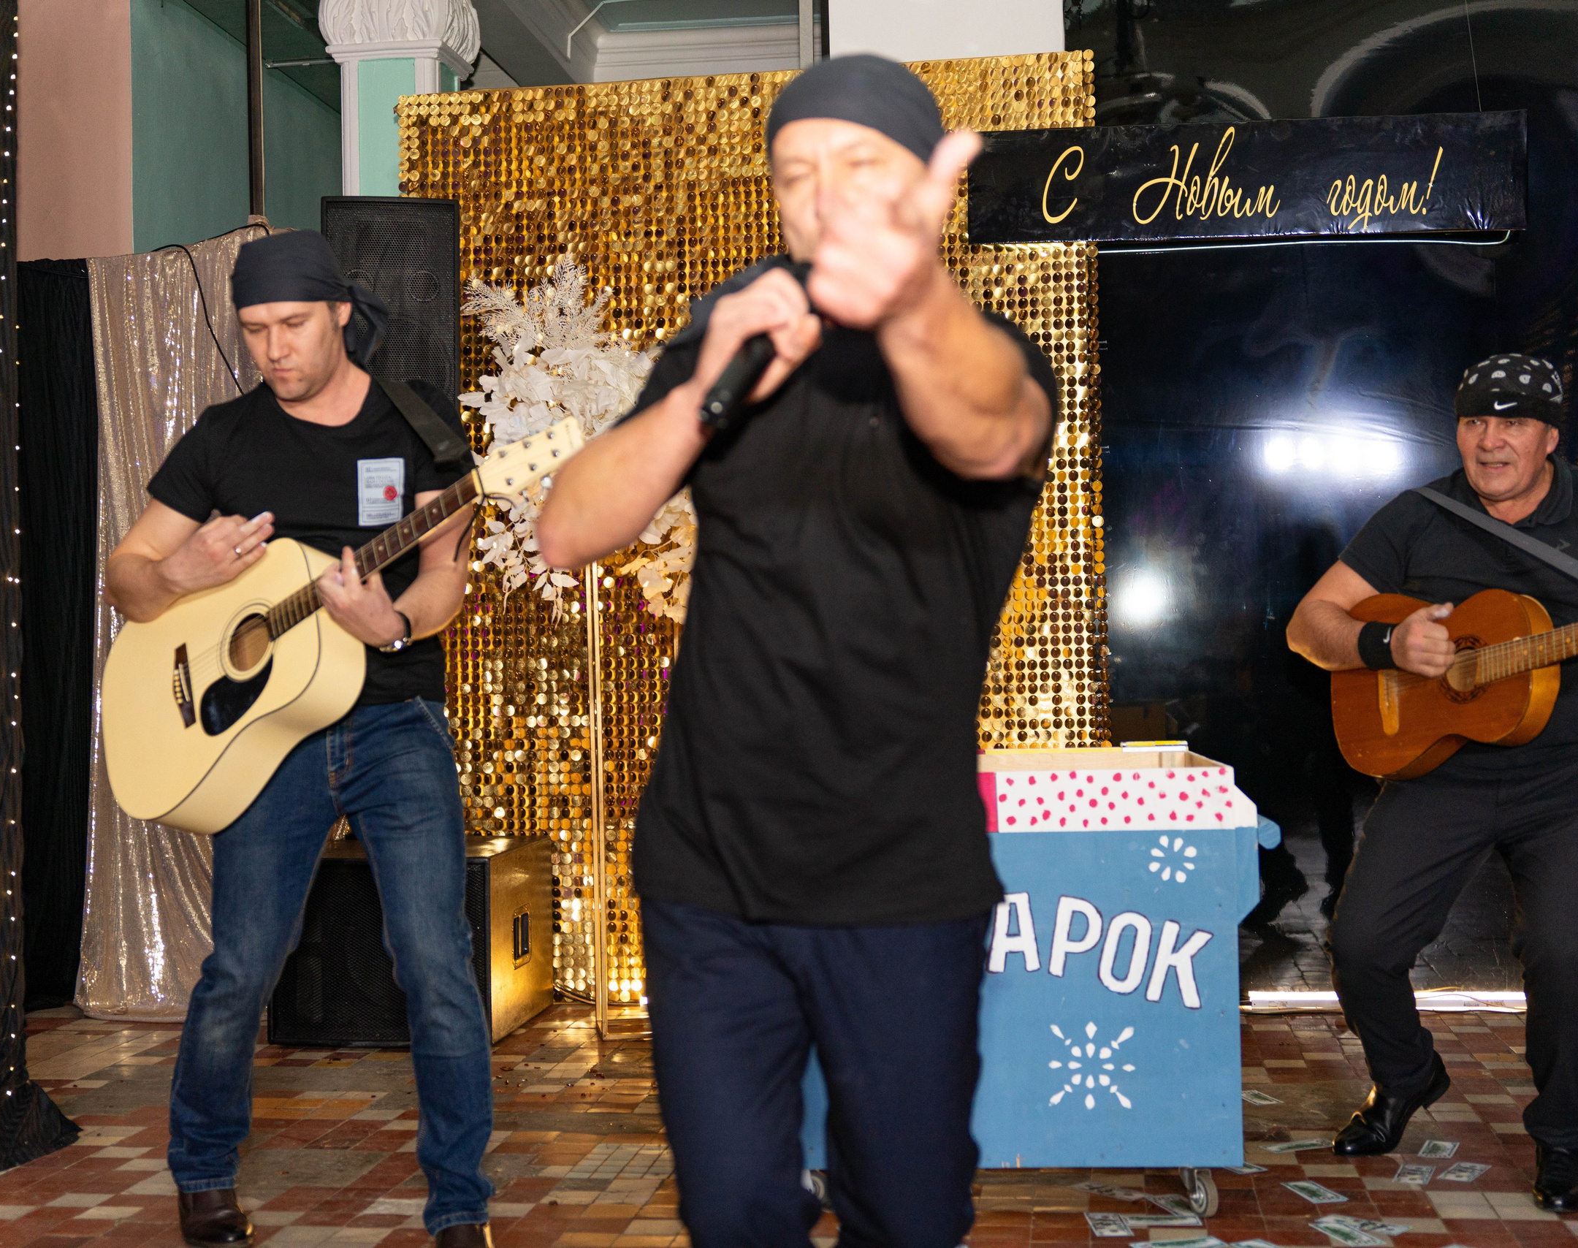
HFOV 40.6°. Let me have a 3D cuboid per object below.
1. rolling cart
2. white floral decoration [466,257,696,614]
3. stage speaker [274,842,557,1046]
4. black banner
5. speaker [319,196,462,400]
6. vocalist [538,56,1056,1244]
[{"bbox_3d":[0.433,0.637,4.163,0.879,0.737,0.707,-1,-1,5],"label":"rolling cart"},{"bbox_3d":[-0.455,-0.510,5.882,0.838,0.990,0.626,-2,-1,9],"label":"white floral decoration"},{"bbox_3d":[-1.071,0.897,6.141,0.626,0.500,0.707,-2,-1,9],"label":"stage speaker"},{"bbox_3d":[1.259,-1.228,5.913,1.525,0.328,0.061,-1,-1,7],"label":"black banner"},{"bbox_3d":[-1.152,-0.836,6.176,0.394,0.707,0.384,-1,-1,-12],"label":"speaker"},{"bbox_3d":[0.017,0.228,2.136,0.525,1.601,0.646,-1,-1,3],"label":"vocalist"}]

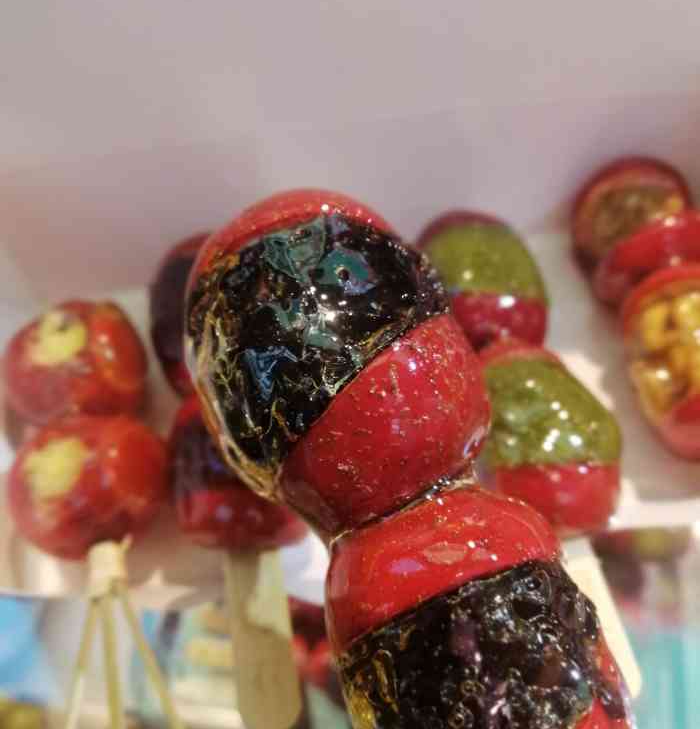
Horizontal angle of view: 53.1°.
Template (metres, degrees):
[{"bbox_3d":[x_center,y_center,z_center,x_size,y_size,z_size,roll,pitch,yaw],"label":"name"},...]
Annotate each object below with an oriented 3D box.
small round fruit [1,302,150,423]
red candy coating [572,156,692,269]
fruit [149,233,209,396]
[{"bbox_3d":[-0.085,0.000,0.216,0.044,0.044,0.042,-9,65,-4],"label":"small round fruit"},{"bbox_3d":[0.095,-0.050,0.236,0.041,0.041,0.043,-13,56,-7],"label":"red candy coating"},{"bbox_3d":[-0.044,-0.016,0.227,0.041,0.042,0.049,-9,65,-4],"label":"fruit"}]

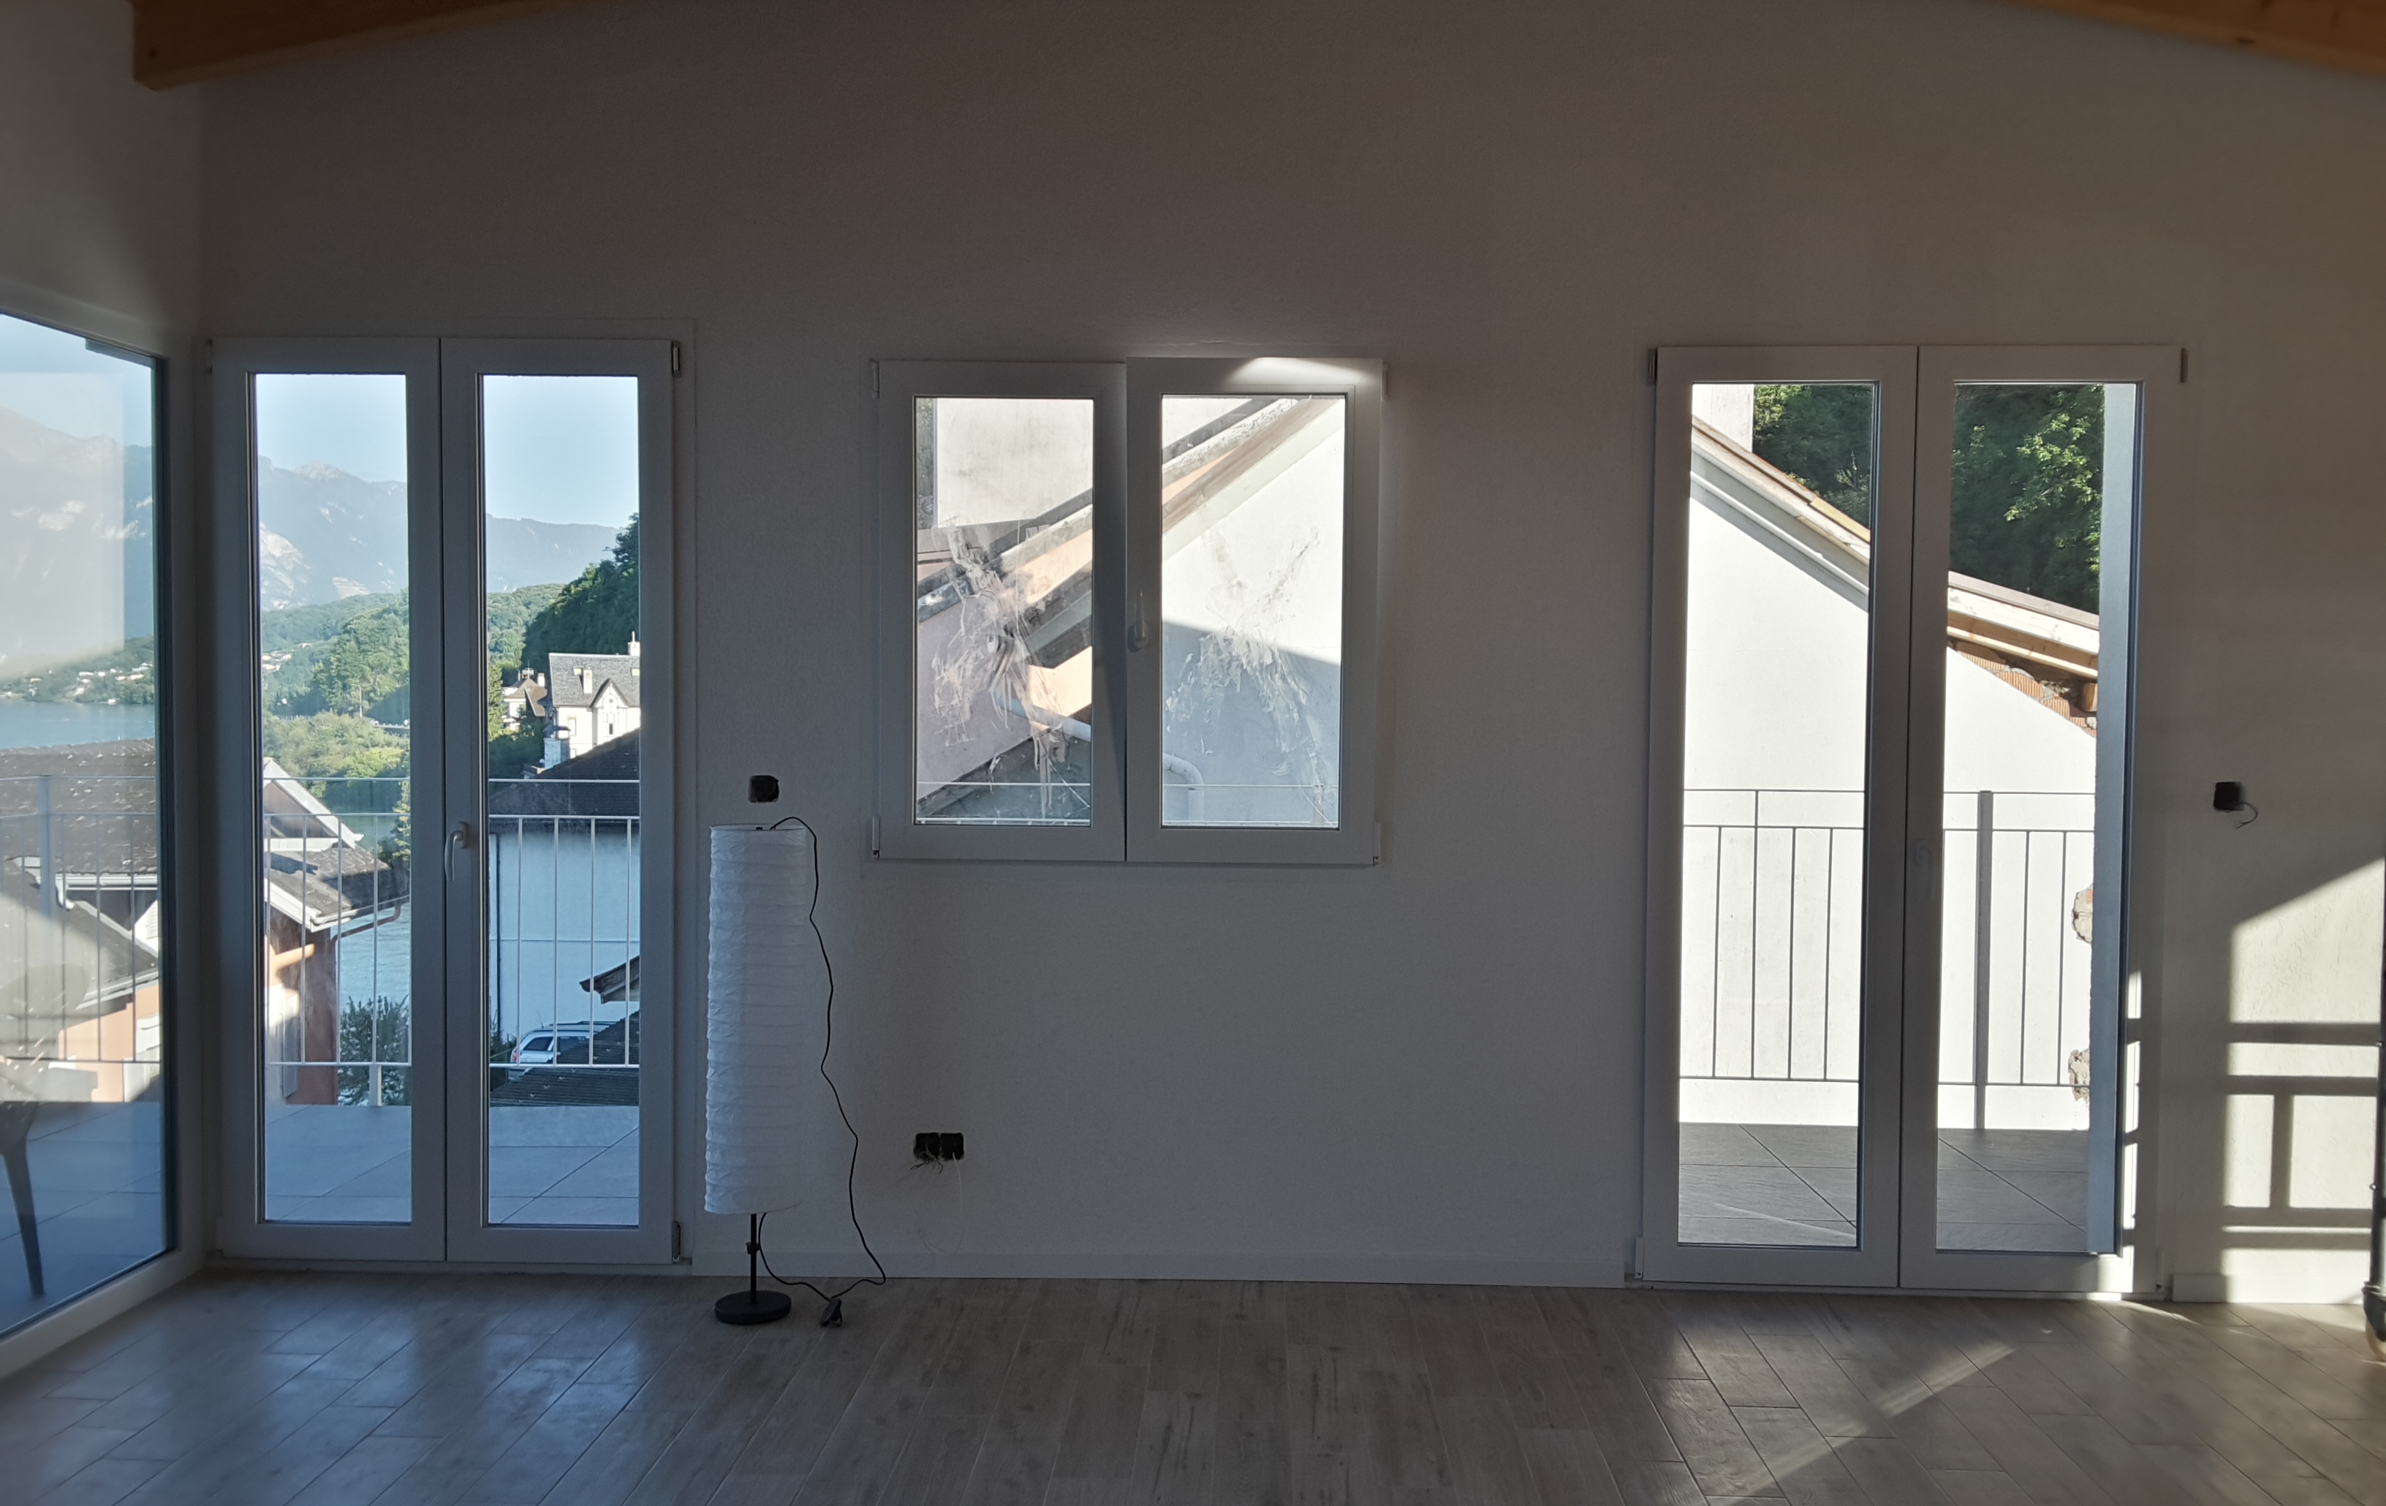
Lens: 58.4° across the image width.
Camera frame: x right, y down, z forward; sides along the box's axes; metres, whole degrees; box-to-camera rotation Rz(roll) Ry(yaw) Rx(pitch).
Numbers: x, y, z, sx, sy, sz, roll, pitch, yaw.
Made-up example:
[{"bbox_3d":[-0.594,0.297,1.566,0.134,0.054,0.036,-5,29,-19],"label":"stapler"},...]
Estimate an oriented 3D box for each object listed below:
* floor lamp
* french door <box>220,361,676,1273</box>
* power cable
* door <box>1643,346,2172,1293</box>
[{"bbox_3d":[-1.036,0.750,5.043,0.232,1.151,0.232,0,2,2],"label":"floor lamp"},{"bbox_3d":[-1.871,0.127,5.370,1.154,2.311,0.080,0,2,2],"label":"french door"},{"bbox_3d":[-0.897,0.736,5.130,0.267,1.176,0.349,0,2,2],"label":"power cable"},{"bbox_3d":[1.754,0.166,5.248,1.256,2.302,0.080,0,2,2],"label":"door"}]

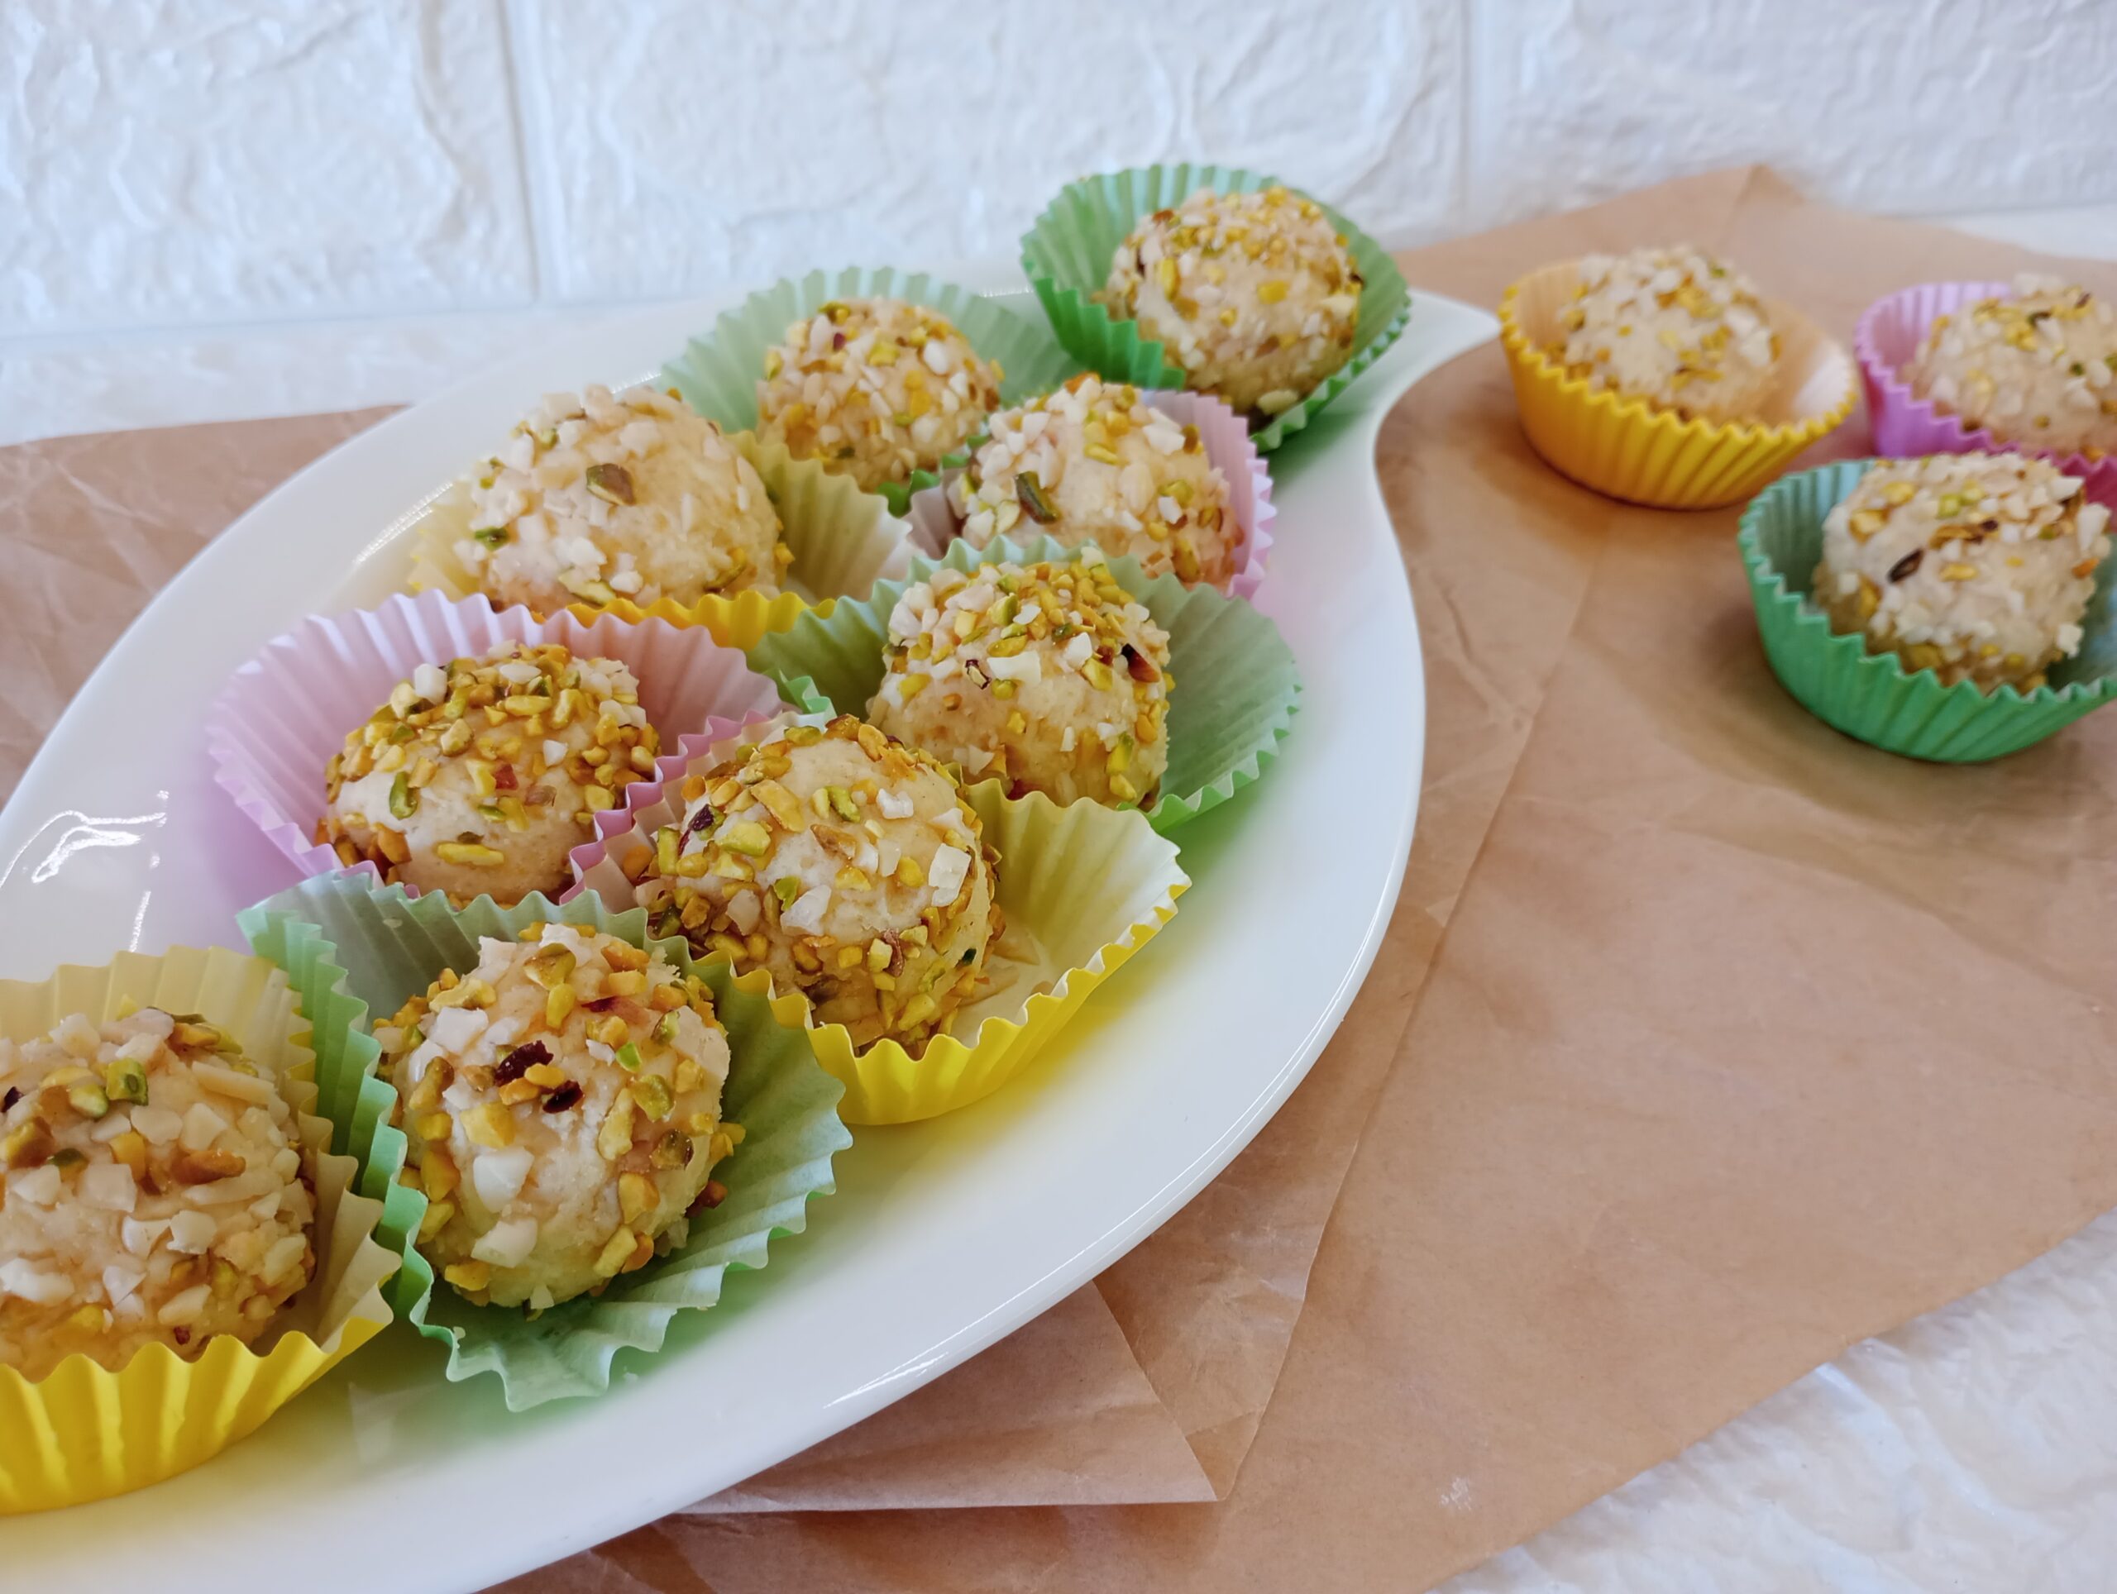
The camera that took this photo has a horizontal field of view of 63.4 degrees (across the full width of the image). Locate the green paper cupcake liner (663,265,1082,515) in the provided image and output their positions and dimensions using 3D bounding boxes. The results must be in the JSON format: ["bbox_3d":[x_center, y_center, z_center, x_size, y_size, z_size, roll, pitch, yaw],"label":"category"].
[{"bbox_3d":[-0.029,-0.058,0.275,0.066,0.024,0.063,-1,47,1],"label":"green paper cupcake liner"}]

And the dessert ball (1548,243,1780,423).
[{"bbox_3d":[0.105,-0.078,0.298,0.038,0.035,0.038,-1,40,1],"label":"dessert ball"}]

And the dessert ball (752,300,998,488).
[{"bbox_3d":[-0.028,-0.060,0.266,0.038,0.035,0.038,-1,40,1],"label":"dessert ball"}]

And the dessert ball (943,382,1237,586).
[{"bbox_3d":[0.005,-0.041,0.241,0.041,0.036,0.041,-1,40,1],"label":"dessert ball"}]

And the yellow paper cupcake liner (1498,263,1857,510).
[{"bbox_3d":[0.108,-0.071,0.307,0.061,0.025,0.061,1,42,-1],"label":"yellow paper cupcake liner"}]

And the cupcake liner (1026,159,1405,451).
[{"bbox_3d":[0.027,-0.076,0.290,0.064,0.025,0.063,-3,57,4],"label":"cupcake liner"}]

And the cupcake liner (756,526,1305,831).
[{"bbox_3d":[-0.004,-0.007,0.220,0.069,0.023,0.063,-2,40,2],"label":"cupcake liner"}]

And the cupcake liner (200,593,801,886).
[{"bbox_3d":[-0.067,0.000,0.212,0.068,0.023,0.062,1,40,-1],"label":"cupcake liner"}]

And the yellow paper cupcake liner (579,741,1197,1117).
[{"bbox_3d":[-0.019,0.018,0.192,0.066,0.023,0.058,-2,38,2],"label":"yellow paper cupcake liner"}]

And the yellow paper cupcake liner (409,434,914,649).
[{"bbox_3d":[-0.055,-0.030,0.245,0.070,0.023,0.061,-1,42,1],"label":"yellow paper cupcake liner"}]

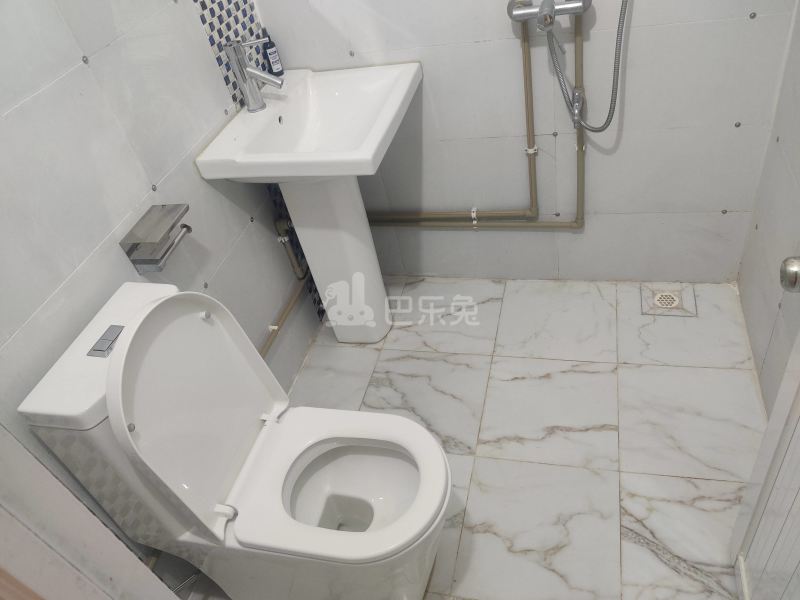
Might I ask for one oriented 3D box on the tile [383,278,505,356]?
[{"bbox_3d":[0.174,0.054,2.317,0.400,0.010,0.387,2,44,17],"label":"tile"}]

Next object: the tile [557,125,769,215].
[{"bbox_3d":[0.796,-0.398,1.951,0.594,0.300,0.010,2,43,17],"label":"tile"}]

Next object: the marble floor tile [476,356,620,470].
[{"bbox_3d":[0.461,0.334,1.914,0.400,0.010,0.399,2,43,17],"label":"marble floor tile"}]

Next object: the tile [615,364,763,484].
[{"bbox_3d":[0.837,0.344,1.799,0.387,0.010,0.399,2,43,17],"label":"tile"}]

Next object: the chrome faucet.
[{"bbox_3d":[-0.398,-0.625,1.748,0.145,0.186,0.052,2,43,17],"label":"chrome faucet"}]

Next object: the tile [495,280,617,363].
[{"bbox_3d":[0.553,0.066,2.192,0.400,0.010,0.394,2,43,17],"label":"tile"}]

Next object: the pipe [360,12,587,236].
[{"bbox_3d":[0.173,-0.508,2.012,0.830,0.707,0.042,2,43,17],"label":"pipe"}]

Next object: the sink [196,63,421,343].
[{"bbox_3d":[-0.152,-0.220,2.038,0.485,0.880,0.540,3,45,19],"label":"sink"}]

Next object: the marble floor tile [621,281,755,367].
[{"bbox_3d":[0.929,0.077,2.076,0.387,0.010,0.394,2,43,17],"label":"marble floor tile"}]

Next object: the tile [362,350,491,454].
[{"bbox_3d":[0.079,0.323,2.032,0.399,0.010,0.399,2,43,17],"label":"tile"}]

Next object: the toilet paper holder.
[{"bbox_3d":[-0.542,-0.139,1.441,0.102,0.100,0.153,2,43,17],"label":"toilet paper holder"}]

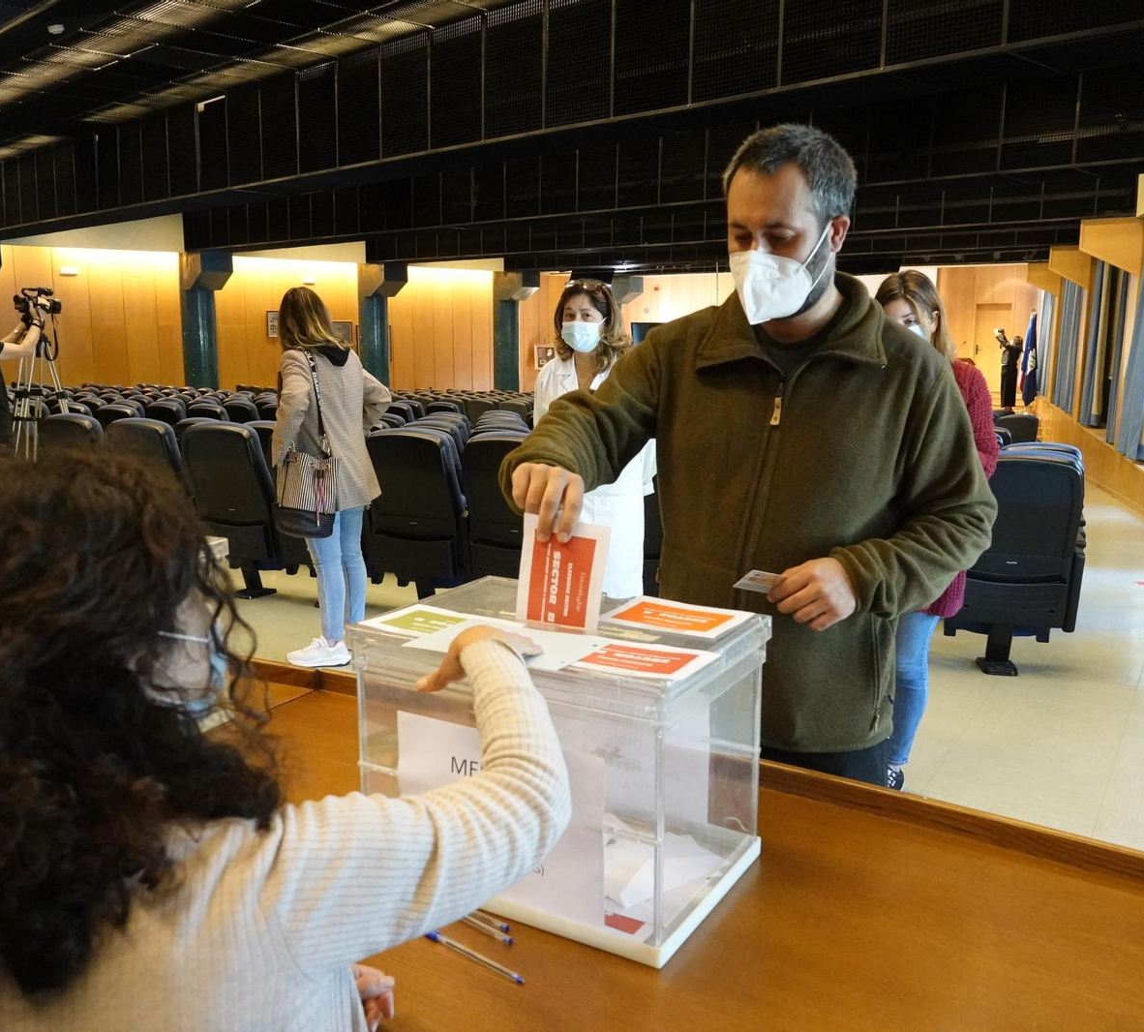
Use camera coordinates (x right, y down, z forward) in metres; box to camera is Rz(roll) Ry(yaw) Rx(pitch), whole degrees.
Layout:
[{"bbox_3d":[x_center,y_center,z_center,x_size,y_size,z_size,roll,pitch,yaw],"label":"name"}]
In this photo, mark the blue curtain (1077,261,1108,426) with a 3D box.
[{"bbox_3d":[7.551,-2.527,14.854,0.240,2.450,0.650,4,11,20],"label":"blue curtain"}]

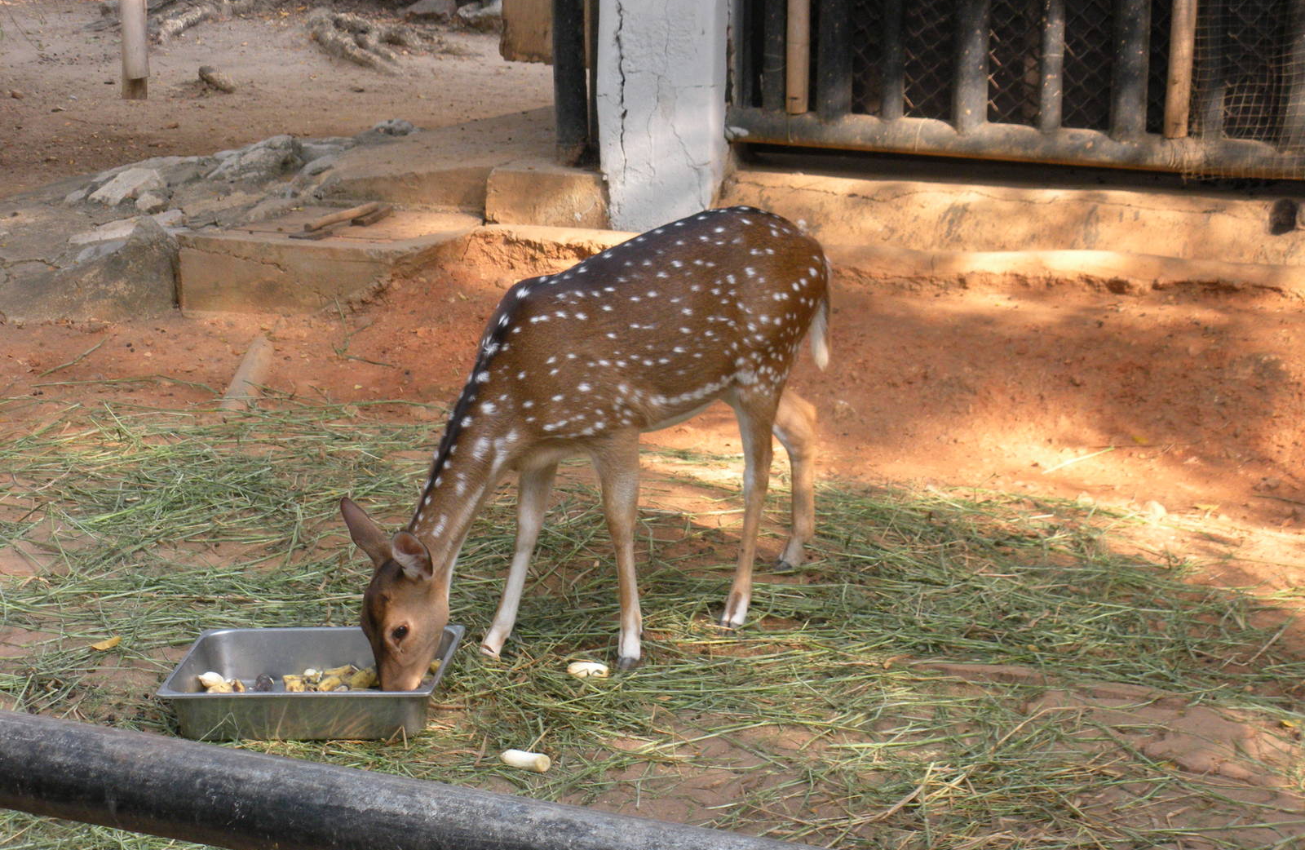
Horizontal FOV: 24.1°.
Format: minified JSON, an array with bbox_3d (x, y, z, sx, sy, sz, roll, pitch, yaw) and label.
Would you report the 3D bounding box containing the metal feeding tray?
[{"bbox_3d":[-0.629,0.488,5.752,0.522,0.099,0.320,-1,19,10],"label":"metal feeding tray"}]

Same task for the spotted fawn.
[{"bbox_3d":[-0.084,0.035,5.923,1.113,0.825,0.286,-14,21,-34],"label":"spotted fawn"}]

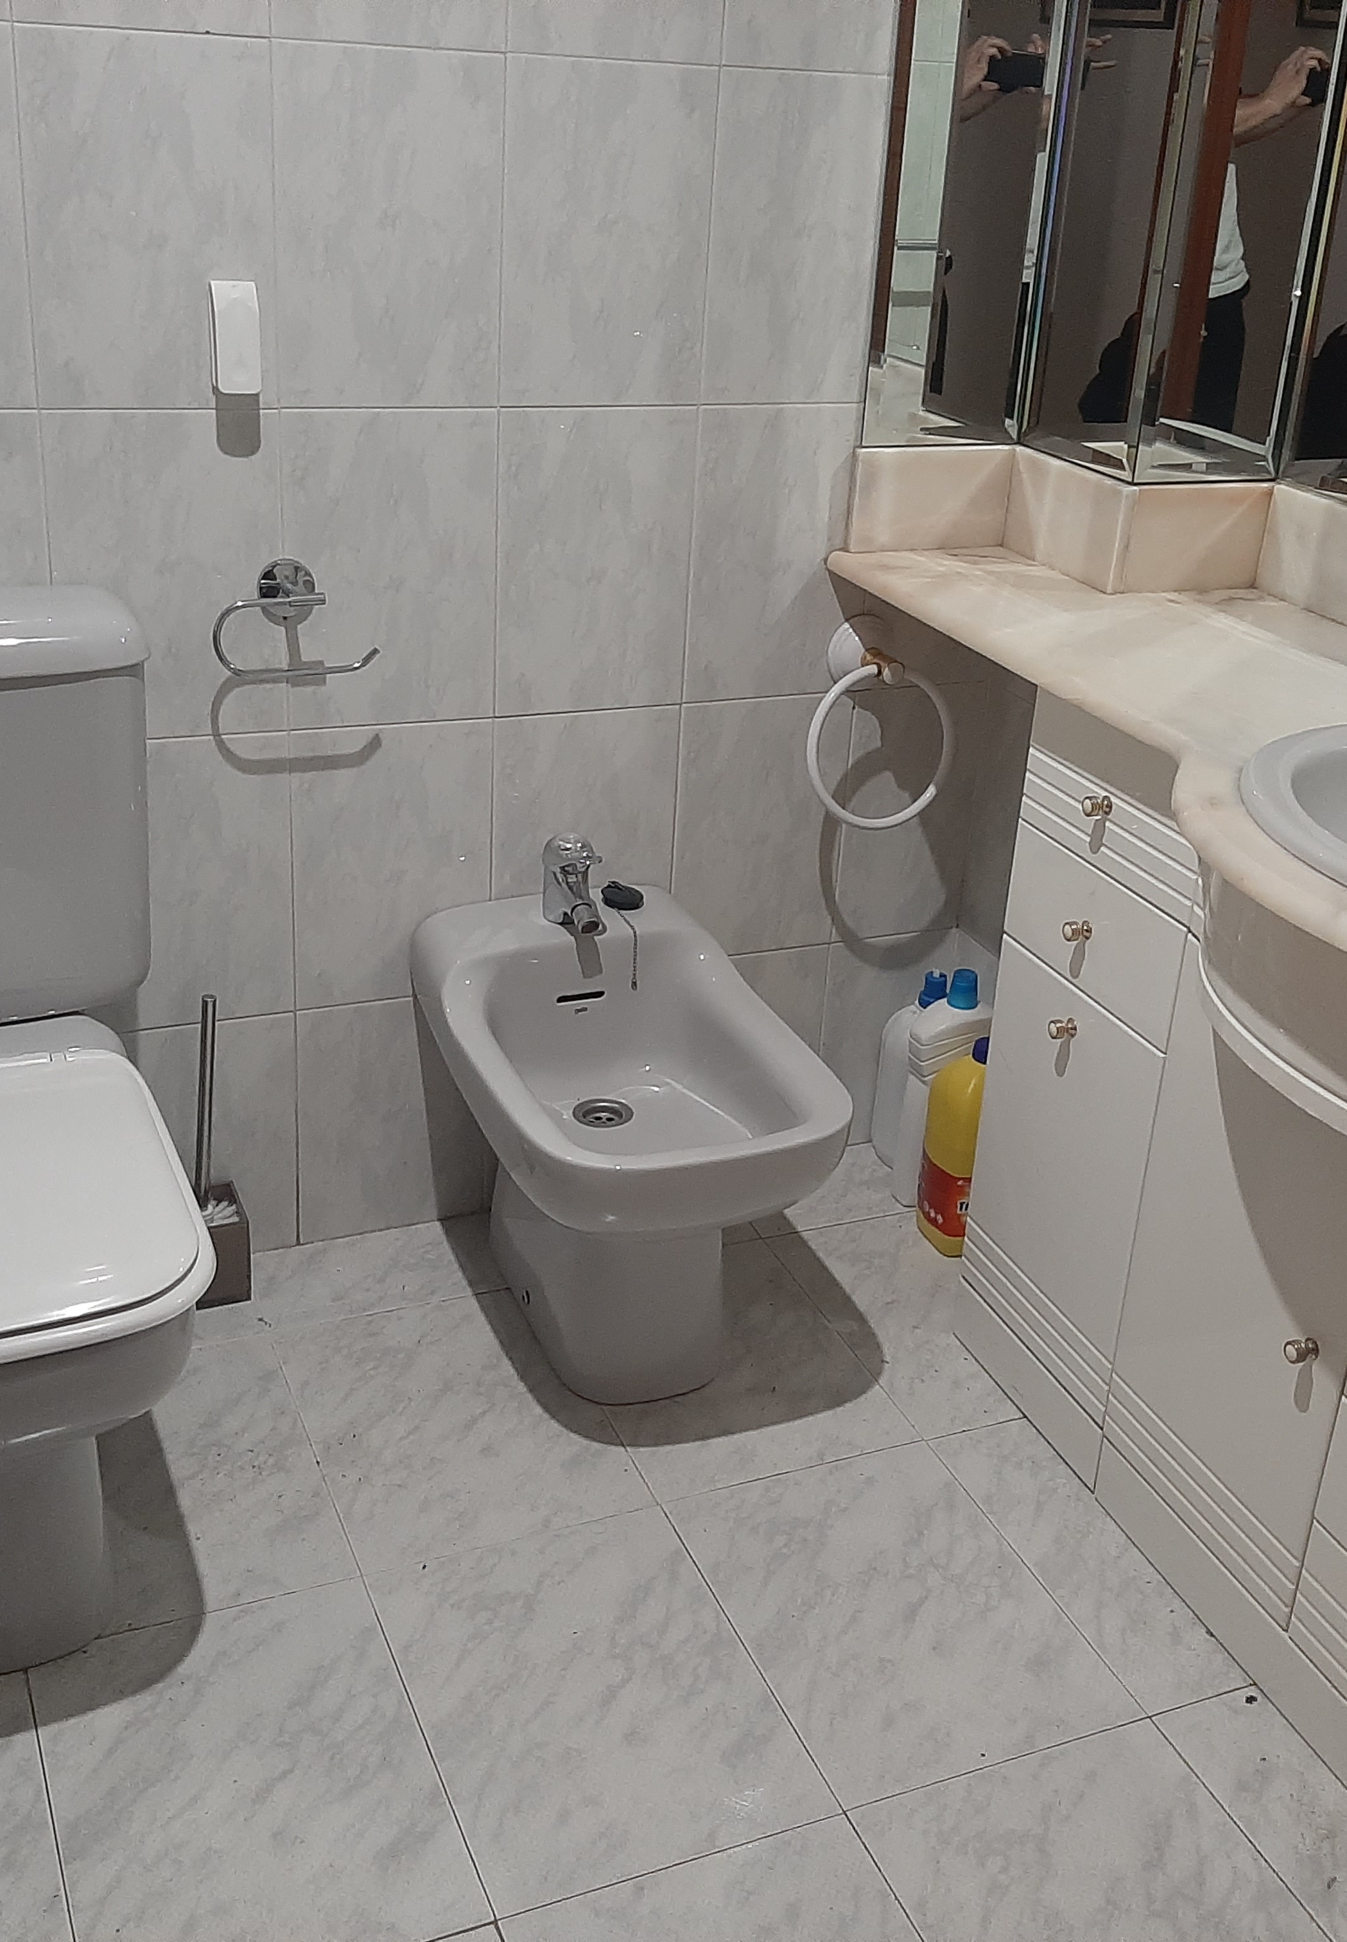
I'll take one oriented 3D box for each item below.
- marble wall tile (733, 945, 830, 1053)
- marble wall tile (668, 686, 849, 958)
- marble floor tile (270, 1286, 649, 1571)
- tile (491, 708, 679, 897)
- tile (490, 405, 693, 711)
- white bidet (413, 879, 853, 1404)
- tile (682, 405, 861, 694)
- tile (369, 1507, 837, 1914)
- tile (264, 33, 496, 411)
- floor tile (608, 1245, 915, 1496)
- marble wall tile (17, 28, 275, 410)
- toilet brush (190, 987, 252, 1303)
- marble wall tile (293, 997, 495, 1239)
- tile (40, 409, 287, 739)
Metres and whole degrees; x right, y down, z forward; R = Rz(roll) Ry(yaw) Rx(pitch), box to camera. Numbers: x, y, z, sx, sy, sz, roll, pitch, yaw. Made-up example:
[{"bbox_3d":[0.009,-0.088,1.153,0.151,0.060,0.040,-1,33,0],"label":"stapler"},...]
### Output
[{"bbox_3d":[0.083,0.116,2.486,0.228,0.309,0.010,-8,27,-23],"label":"marble wall tile"},{"bbox_3d":[0.102,-0.170,2.318,0.225,0.327,0.010,-7,27,-22],"label":"marble wall tile"},{"bbox_3d":[-0.228,0.467,2.031,0.300,0.010,0.398,-7,27,-22],"label":"marble floor tile"},{"bbox_3d":[-0.106,-0.146,2.263,0.228,0.331,0.010,-8,27,-23],"label":"tile"},{"bbox_3d":[-0.087,-0.446,2.123,0.228,0.331,0.010,-8,27,-23],"label":"tile"},{"bbox_3d":[-0.061,0.222,2.070,0.330,0.420,0.584,-7,27,-22],"label":"white bidet"},{"bbox_3d":[0.120,-0.469,2.196,0.225,0.330,0.015,-7,27,-22],"label":"tile"},{"bbox_3d":[-0.075,0.641,1.728,0.304,0.015,0.402,-7,27,-22],"label":"tile"},{"bbox_3d":[-0.276,-0.716,1.890,0.225,0.330,0.015,-7,27,-22],"label":"tile"},{"bbox_3d":[0.049,0.440,2.173,0.304,0.015,0.402,-7,27,-22],"label":"floor tile"},{"bbox_3d":[-0.479,-0.684,1.789,0.225,0.327,0.010,-7,27,-22],"label":"marble wall tile"},{"bbox_3d":[-0.518,0.193,2.133,0.084,0.366,0.083,-7,27,-22],"label":"toilet brush"},{"bbox_3d":[-0.332,0.172,2.309,0.228,0.309,0.010,-8,27,-23],"label":"marble wall tile"},{"bbox_3d":[-0.503,-0.393,1.948,0.225,0.330,0.015,-7,27,-22],"label":"tile"}]

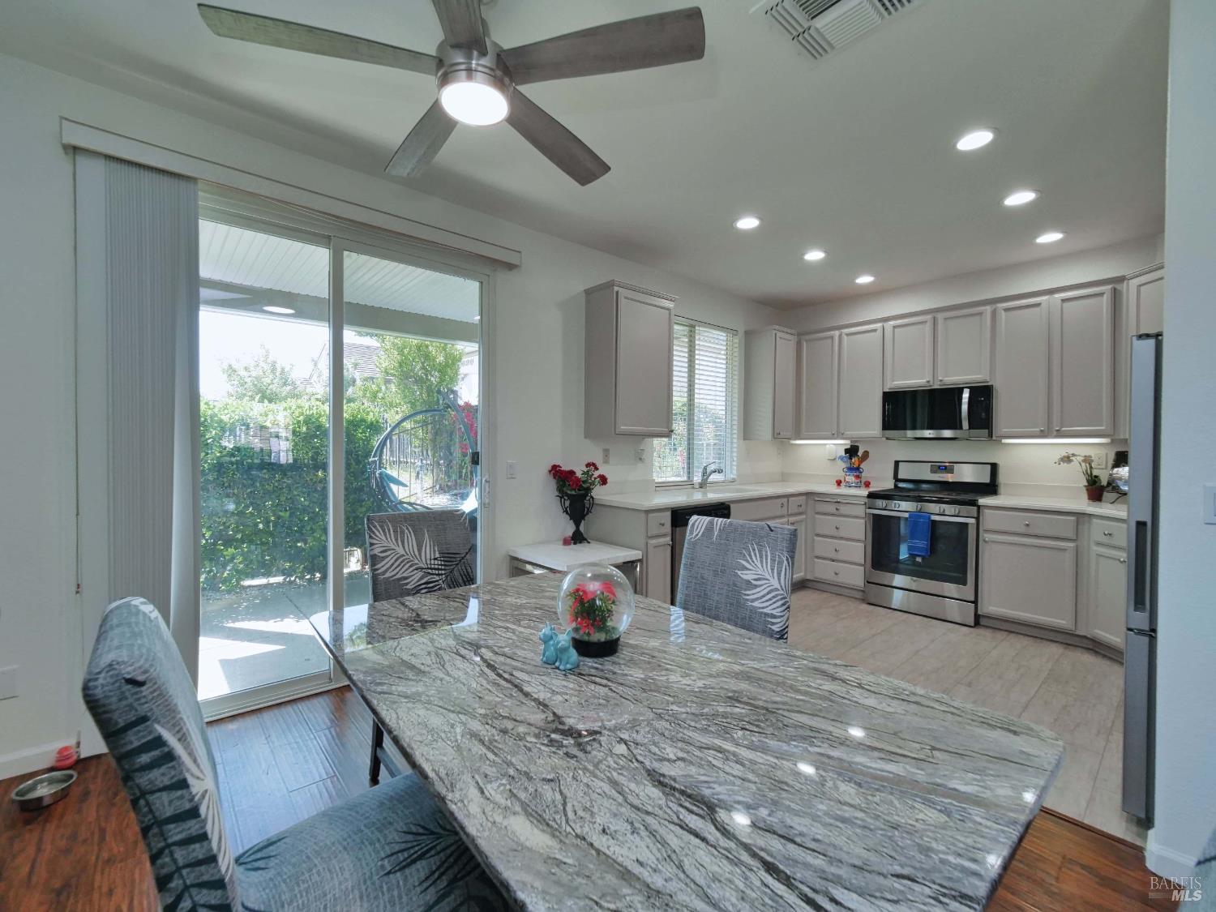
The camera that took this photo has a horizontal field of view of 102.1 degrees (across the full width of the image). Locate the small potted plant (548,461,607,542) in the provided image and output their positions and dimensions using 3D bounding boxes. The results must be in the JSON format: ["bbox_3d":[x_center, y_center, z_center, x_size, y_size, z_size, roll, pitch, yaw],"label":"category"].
[{"bbox_3d":[-0.209,0.338,3.440,0.420,0.570,0.360,0,1,0],"label":"small potted plant"}]

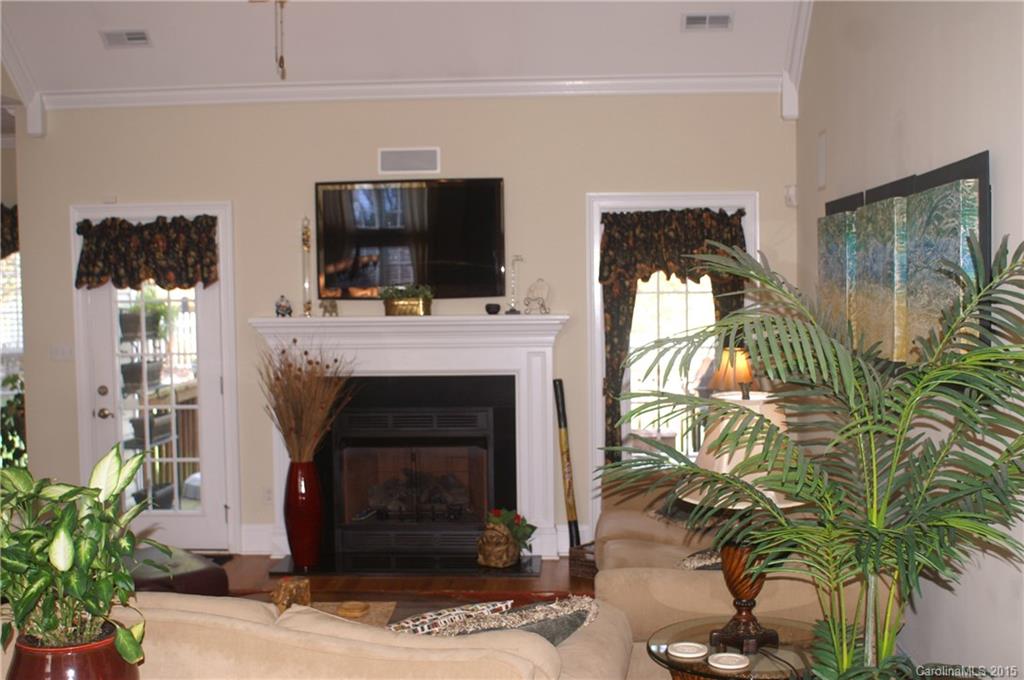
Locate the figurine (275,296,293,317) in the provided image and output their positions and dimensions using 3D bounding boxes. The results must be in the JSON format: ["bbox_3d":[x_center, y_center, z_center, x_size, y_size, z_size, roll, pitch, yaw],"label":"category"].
[{"bbox_3d":[-1.335,-0.197,6.492,0.099,0.128,0.080,-1,3,3],"label":"figurine"}]

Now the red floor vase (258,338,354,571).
[{"bbox_3d":[-1.171,0.646,6.311,0.554,1.311,0.500,-1,3,3],"label":"red floor vase"}]

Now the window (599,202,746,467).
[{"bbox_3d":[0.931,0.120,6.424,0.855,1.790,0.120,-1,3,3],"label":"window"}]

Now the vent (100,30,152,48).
[{"bbox_3d":[-2.204,-1.718,6.335,0.290,0.020,0.135,-1,-38,3],"label":"vent"}]

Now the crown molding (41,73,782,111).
[{"bbox_3d":[-0.626,-1.466,6.552,4.400,0.100,0.080,-1,3,3],"label":"crown molding"}]

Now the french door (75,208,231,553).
[{"bbox_3d":[-2.136,0.244,6.671,0.960,2.110,0.110,-1,3,3],"label":"french door"}]

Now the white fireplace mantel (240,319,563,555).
[{"bbox_3d":[-0.585,0.580,6.505,1.864,1.445,0.175,-1,3,3],"label":"white fireplace mantel"}]

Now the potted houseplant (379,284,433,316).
[{"bbox_3d":[-0.629,-0.233,6.541,0.310,0.185,0.170,-1,3,3],"label":"potted houseplant"}]

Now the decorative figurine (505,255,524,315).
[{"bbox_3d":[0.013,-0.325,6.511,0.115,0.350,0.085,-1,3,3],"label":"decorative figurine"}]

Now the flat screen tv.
[{"bbox_3d":[-0.600,-0.597,6.549,1.110,0.690,0.080,-1,3,3],"label":"flat screen tv"}]

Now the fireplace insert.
[{"bbox_3d":[-0.572,0.839,6.712,0.955,0.893,0.330,-1,3,3],"label":"fireplace insert"}]

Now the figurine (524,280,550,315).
[{"bbox_3d":[0.150,-0.256,6.507,0.155,0.210,0.090,-1,3,3],"label":"figurine"}]

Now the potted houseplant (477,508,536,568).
[{"bbox_3d":[-0.026,1.125,6.370,0.346,0.316,0.290,-1,3,3],"label":"potted houseplant"}]

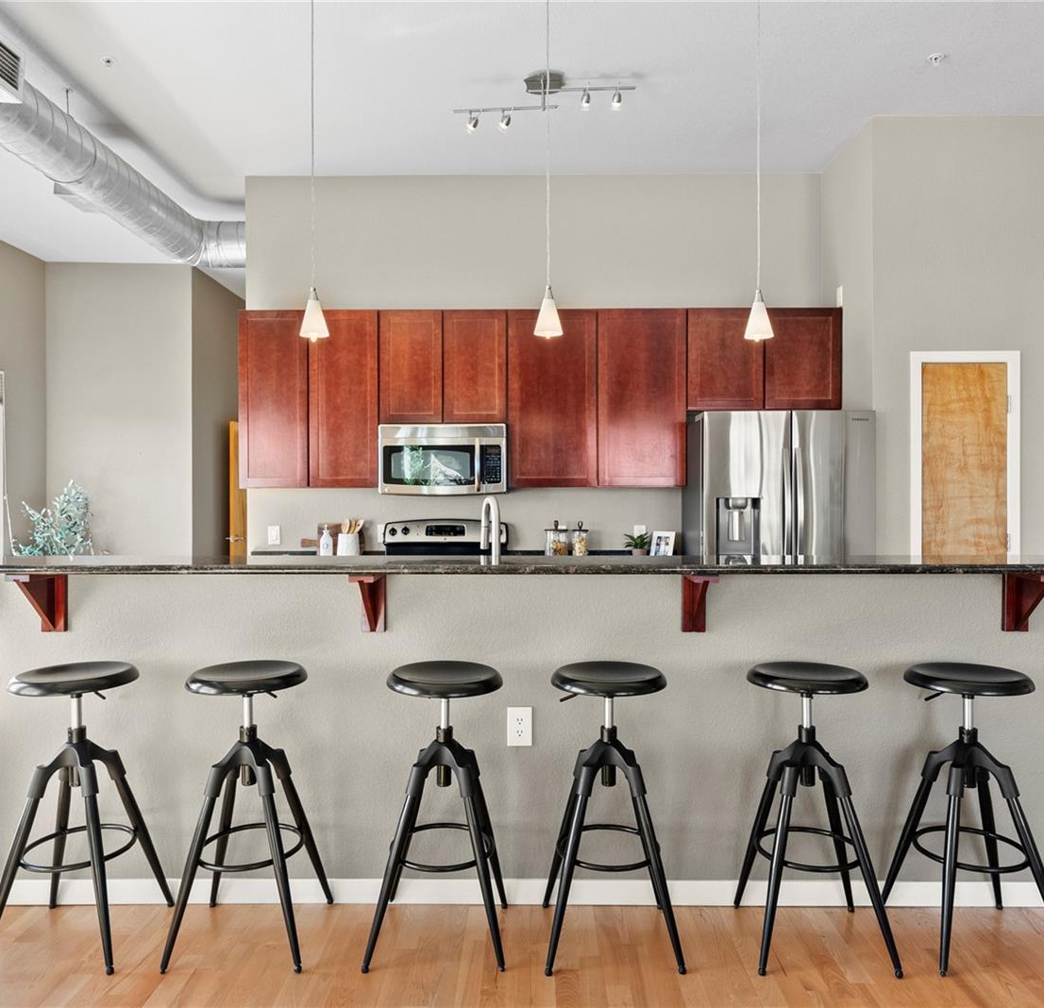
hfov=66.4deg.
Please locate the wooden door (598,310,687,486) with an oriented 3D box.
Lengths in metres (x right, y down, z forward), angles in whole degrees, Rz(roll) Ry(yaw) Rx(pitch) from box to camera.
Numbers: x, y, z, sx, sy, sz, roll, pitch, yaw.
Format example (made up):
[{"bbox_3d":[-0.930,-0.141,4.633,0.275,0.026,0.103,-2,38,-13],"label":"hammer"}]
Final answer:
[{"bbox_3d":[0.717,-0.632,4.753,0.528,1.054,0.025,0,0,1],"label":"wooden door"}]

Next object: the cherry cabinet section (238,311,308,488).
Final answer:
[{"bbox_3d":[-1.474,-0.620,4.752,0.408,1.055,0.025,0,0,0],"label":"cherry cabinet section"}]

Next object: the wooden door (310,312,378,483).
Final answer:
[{"bbox_3d":[-1.066,-0.628,4.772,0.411,1.060,0.025,0,0,1],"label":"wooden door"}]

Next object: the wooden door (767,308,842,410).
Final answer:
[{"bbox_3d":[1.675,-0.862,4.747,0.449,0.606,0.025,0,0,1],"label":"wooden door"}]

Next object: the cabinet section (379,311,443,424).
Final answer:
[{"bbox_3d":[-0.657,-0.813,4.748,0.370,0.672,0.025,0,0,0],"label":"cabinet section"}]

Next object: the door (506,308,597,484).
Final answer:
[{"bbox_3d":[0.182,-0.628,4.745,0.525,1.050,0.025,0,0,0],"label":"door"}]

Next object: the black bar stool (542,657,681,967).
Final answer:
[{"bbox_3d":[0.256,0.888,2.347,0.383,0.782,0.383,0,0,0],"label":"black bar stool"}]

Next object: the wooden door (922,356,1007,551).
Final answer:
[{"bbox_3d":[2.389,0.250,4.320,0.463,2.020,0.042,0,0,1],"label":"wooden door"}]

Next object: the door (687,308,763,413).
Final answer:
[{"bbox_3d":[1.210,-0.855,4.720,0.450,0.588,0.022,0,0,1],"label":"door"}]

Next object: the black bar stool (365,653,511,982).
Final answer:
[{"bbox_3d":[-0.233,0.882,2.345,0.385,0.780,0.385,0,0,1],"label":"black bar stool"}]

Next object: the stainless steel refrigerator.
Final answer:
[{"bbox_3d":[1.416,0.385,4.510,0.910,1.775,0.760,0,0,1],"label":"stainless steel refrigerator"}]

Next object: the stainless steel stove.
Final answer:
[{"bbox_3d":[-0.466,0.690,4.710,0.760,1.180,0.680,0,0,0],"label":"stainless steel stove"}]

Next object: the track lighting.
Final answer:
[{"bbox_3d":[0.098,-1.990,3.945,0.880,0.180,0.260,0,0,4],"label":"track lighting"}]

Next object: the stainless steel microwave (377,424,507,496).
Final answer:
[{"bbox_3d":[-0.467,-0.261,4.885,0.754,0.418,0.390,0,0,1],"label":"stainless steel microwave"}]

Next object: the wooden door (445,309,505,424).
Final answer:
[{"bbox_3d":[-0.275,-0.816,4.740,0.376,0.662,0.022,0,0,1],"label":"wooden door"}]

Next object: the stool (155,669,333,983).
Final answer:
[{"bbox_3d":[-0.795,0.888,2.353,0.383,0.782,0.383,0,0,0],"label":"stool"}]

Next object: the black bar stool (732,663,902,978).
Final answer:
[{"bbox_3d":[0.844,0.882,2.335,0.385,0.780,0.385,0,0,3],"label":"black bar stool"}]

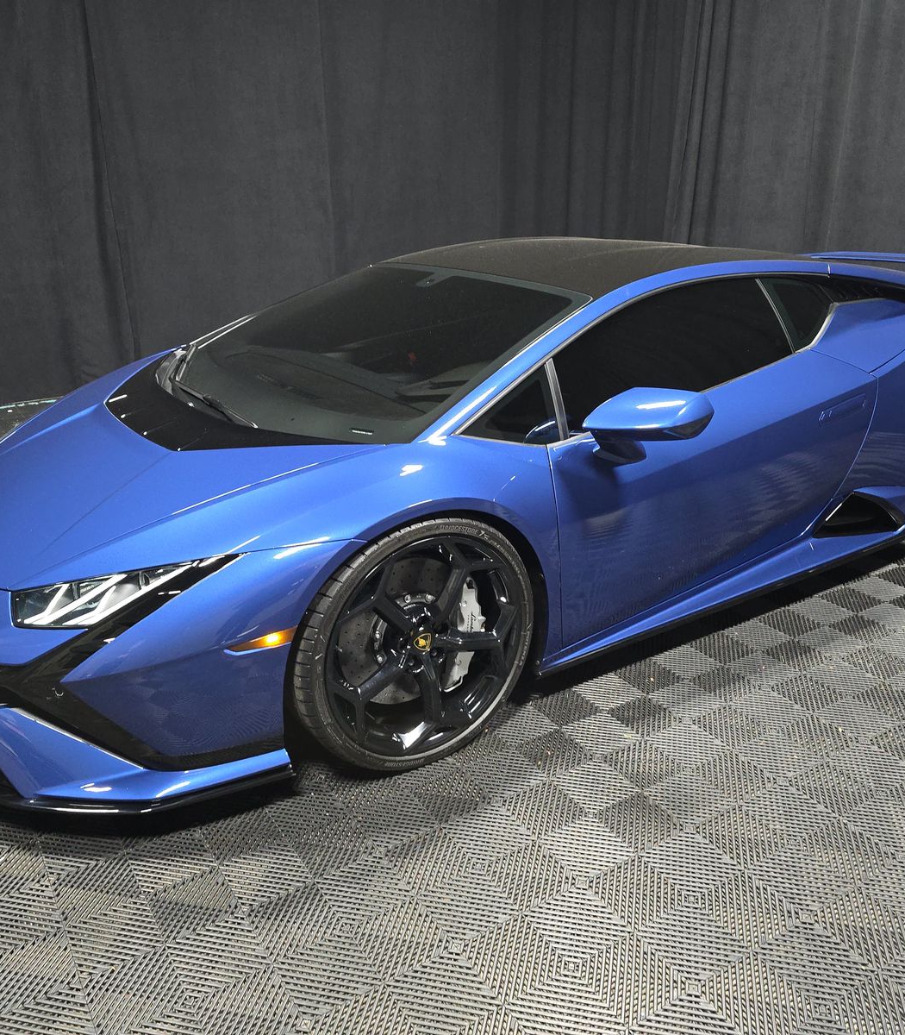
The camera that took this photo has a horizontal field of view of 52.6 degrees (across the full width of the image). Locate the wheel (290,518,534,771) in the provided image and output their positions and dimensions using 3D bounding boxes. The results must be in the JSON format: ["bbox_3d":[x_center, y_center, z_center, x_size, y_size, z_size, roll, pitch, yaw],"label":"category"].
[{"bbox_3d":[-0.112,0.271,2.280,0.650,0.650,0.245,-15,24,-32],"label":"wheel"}]

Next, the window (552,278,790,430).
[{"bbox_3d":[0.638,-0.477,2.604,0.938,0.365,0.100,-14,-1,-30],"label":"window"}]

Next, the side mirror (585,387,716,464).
[{"bbox_3d":[0.466,-0.221,2.289,0.260,0.205,0.235,-14,24,-30],"label":"side mirror"}]

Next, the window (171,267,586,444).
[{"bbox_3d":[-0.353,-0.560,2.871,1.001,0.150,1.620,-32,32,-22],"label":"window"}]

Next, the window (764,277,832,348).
[{"bbox_3d":[1.131,-0.658,2.917,0.276,0.242,0.080,-14,-1,-30],"label":"window"}]

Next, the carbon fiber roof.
[{"bbox_3d":[0.451,-0.941,3.286,1.060,0.135,1.220,-14,24,-30],"label":"carbon fiber roof"}]

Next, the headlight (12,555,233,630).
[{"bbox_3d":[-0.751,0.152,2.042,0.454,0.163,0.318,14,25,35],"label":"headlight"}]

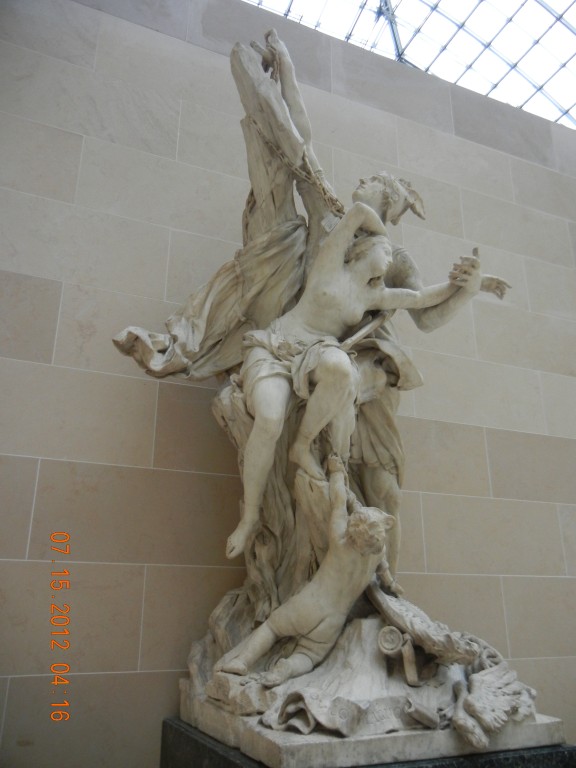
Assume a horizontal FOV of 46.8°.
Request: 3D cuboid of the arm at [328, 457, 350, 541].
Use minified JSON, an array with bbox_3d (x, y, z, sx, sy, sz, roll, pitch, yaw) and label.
[{"bbox_3d":[0.190,0.427,2.506,0.090,0.330,0.120,9,-20,-23],"label":"arm"}]

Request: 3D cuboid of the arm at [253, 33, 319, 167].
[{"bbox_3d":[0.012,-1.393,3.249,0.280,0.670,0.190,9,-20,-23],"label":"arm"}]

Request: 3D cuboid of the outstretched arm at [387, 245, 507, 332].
[{"bbox_3d":[0.716,-0.414,2.949,0.540,0.360,0.220,9,-20,-23],"label":"outstretched arm"}]

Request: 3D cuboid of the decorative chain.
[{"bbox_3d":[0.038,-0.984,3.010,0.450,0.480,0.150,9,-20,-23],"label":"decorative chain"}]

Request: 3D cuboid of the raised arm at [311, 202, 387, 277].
[{"bbox_3d":[0.258,-0.616,2.838,0.300,0.310,0.220,9,-20,-23],"label":"raised arm"}]

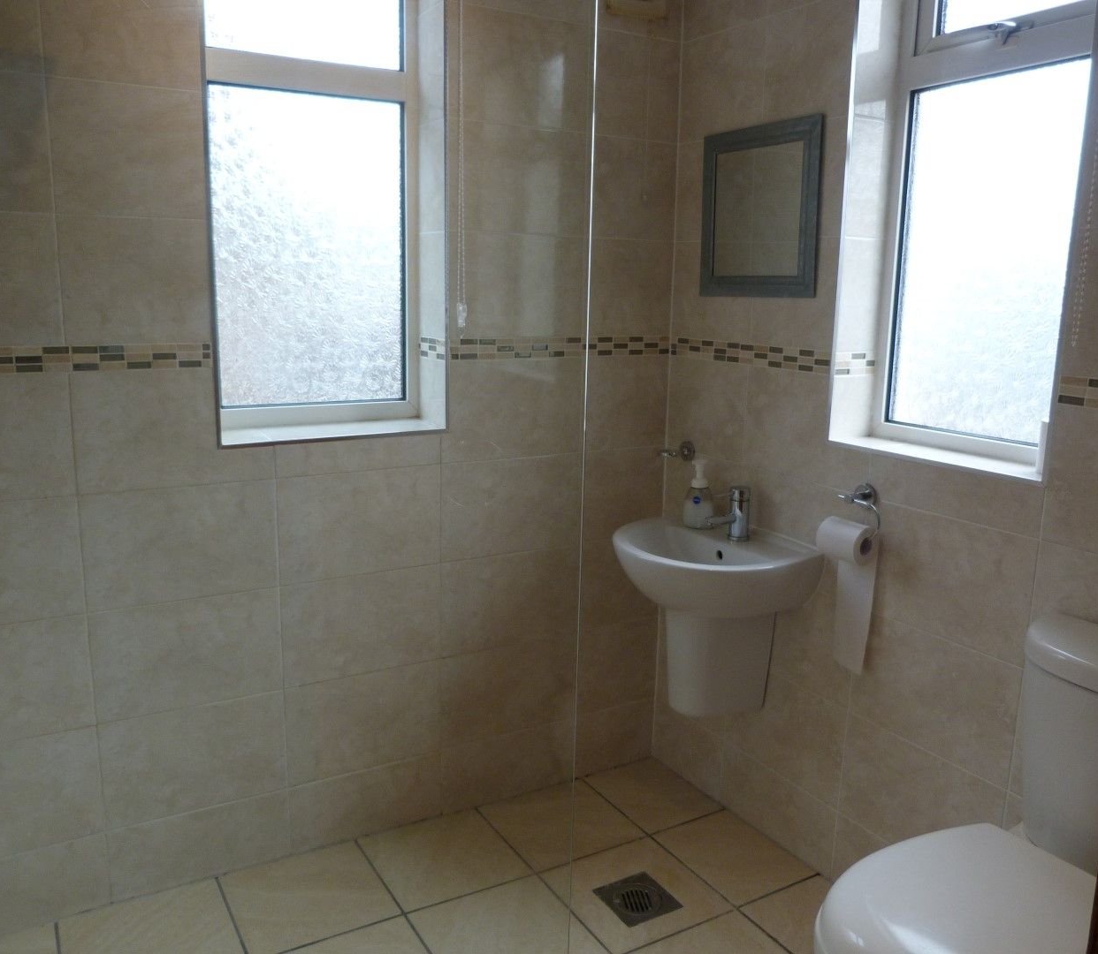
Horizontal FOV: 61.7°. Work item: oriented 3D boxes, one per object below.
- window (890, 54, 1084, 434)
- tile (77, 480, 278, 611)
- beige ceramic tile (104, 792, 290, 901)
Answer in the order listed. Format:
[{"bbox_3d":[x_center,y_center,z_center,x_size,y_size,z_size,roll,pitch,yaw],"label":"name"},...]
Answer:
[{"bbox_3d":[0.894,-0.445,1.890,0.030,0.720,0.430,-5,13,-30],"label":"window"},{"bbox_3d":[-0.793,0.146,2.003,0.400,0.251,0.010,-5,13,-30],"label":"tile"},{"bbox_3d":[-0.805,0.856,2.139,0.399,0.185,0.010,-5,13,-30],"label":"beige ceramic tile"}]

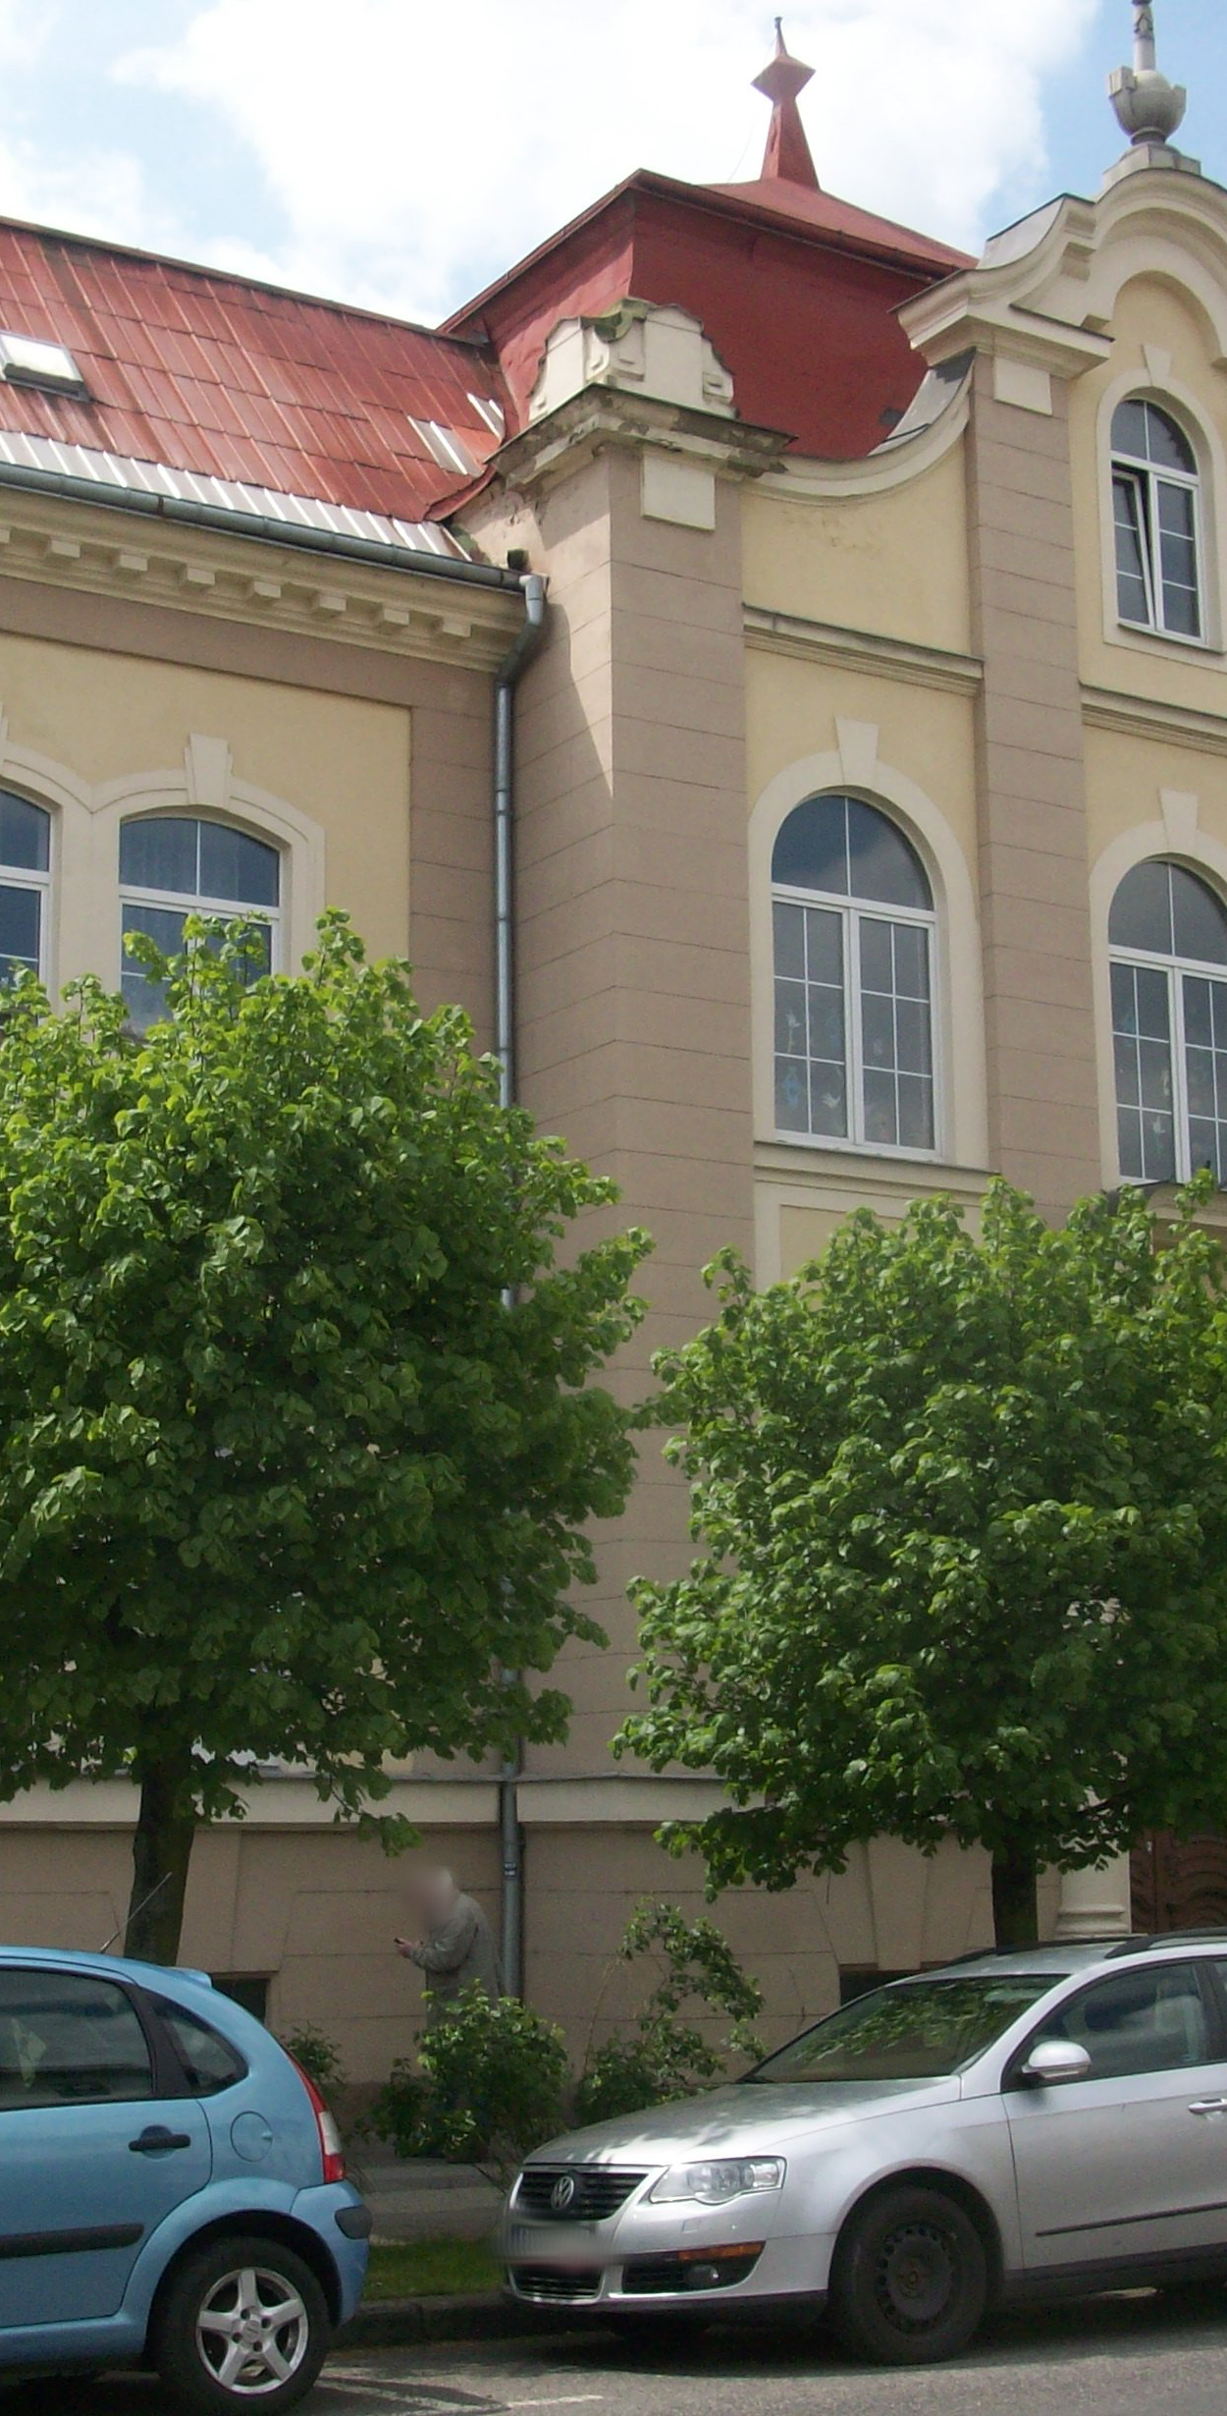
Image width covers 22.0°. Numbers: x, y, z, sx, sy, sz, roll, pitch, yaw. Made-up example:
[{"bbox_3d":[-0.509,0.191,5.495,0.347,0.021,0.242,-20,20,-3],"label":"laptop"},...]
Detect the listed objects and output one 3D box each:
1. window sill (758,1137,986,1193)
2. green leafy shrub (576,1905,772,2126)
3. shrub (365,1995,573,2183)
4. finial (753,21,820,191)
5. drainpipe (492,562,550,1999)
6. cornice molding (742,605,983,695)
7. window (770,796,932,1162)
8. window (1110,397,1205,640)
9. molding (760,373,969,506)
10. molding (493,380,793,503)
[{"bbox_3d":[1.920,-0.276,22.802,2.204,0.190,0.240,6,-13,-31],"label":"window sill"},{"bbox_3d":[0.324,4.815,18.942,1.138,1.239,1.138,6,-13,-30],"label":"green leafy shrub"},{"bbox_3d":[-0.847,5.048,18.209,1.120,1.080,1.020,6,-13,-31],"label":"shrub"},{"bbox_3d":[1.512,-9.708,27.729,0.440,1.560,0.440,6,-13,-31],"label":"finial"},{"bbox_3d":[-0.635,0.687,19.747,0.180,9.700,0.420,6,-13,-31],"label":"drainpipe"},{"bbox_3d":[1.877,-4.142,23.563,2.184,0.250,0.250,6,-13,-31],"label":"cornice molding"},{"bbox_3d":[1.799,-1.765,23.482,1.496,2.741,0.160,6,-13,-30],"label":"window"},{"bbox_3d":[4.418,-5.626,25.790,0.995,2.113,0.160,6,-13,-31],"label":"window"},{"bbox_3d":[1.914,-5.851,23.879,2.133,1.341,0.350,6,-13,-31],"label":"molding"},{"bbox_3d":[0.236,-5.382,23.428,1.720,0.500,1.450,6,-13,-30],"label":"molding"}]

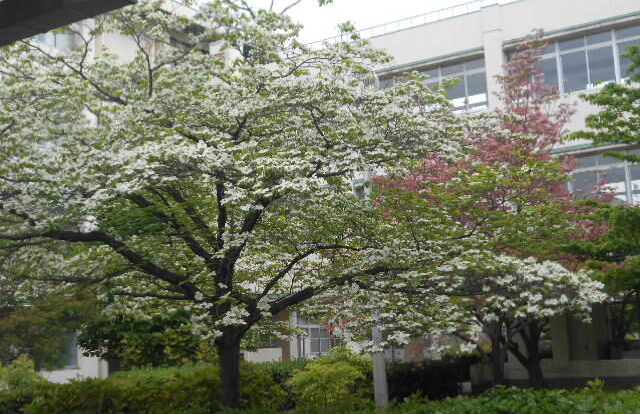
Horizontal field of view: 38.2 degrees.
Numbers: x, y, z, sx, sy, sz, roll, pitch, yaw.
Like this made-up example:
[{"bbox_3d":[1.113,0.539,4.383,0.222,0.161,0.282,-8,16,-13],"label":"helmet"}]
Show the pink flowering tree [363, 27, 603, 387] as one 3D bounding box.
[{"bbox_3d":[2.655,0.154,14.577,3.900,5.839,3.800,-5,-9,10],"label":"pink flowering tree"}]

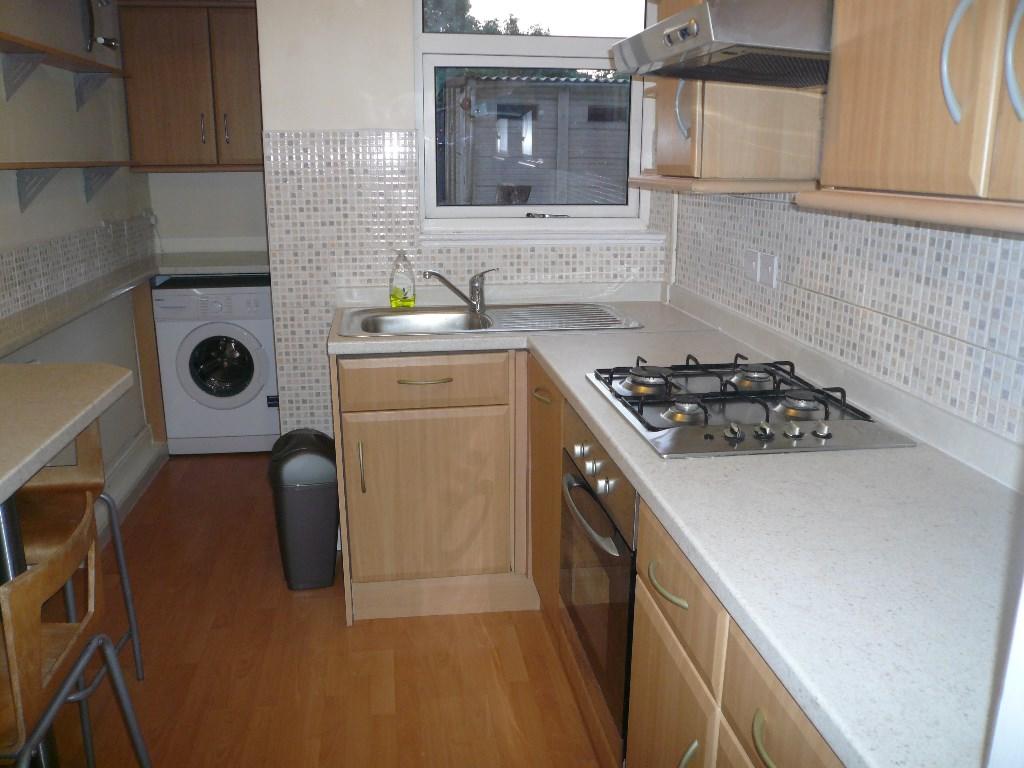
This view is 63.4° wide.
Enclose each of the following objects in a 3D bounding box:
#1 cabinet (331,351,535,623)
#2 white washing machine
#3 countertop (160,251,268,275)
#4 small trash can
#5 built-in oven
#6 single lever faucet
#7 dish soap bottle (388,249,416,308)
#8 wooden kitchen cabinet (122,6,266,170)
[{"bbox_3d":[-0.267,0.267,2.783,0.588,0.886,0.494,-2,16,-8],"label":"cabinet"},{"bbox_3d":[-1.444,-0.128,4.291,0.588,0.832,0.564,-2,16,-8],"label":"white washing machine"},{"bbox_3d":[-1.470,-0.610,4.186,0.679,0.041,0.597,-2,16,-8],"label":"countertop"},{"bbox_3d":[-0.702,0.411,2.861,0.257,0.564,0.267,-2,16,-8],"label":"small trash can"},{"bbox_3d":[0.416,0.366,1.833,0.575,0.580,0.605,-2,16,-8],"label":"built-in oven"},{"bbox_3d":[-0.170,-0.314,2.775,0.255,0.155,0.075,-6,17,-22],"label":"single lever faucet"},{"bbox_3d":[-0.372,-0.351,2.809,0.088,0.205,0.058,-2,16,-8],"label":"dish soap bottle"},{"bbox_3d":[-1.468,-1.450,4.108,0.750,0.734,0.301,-2,16,-8],"label":"wooden kitchen cabinet"}]

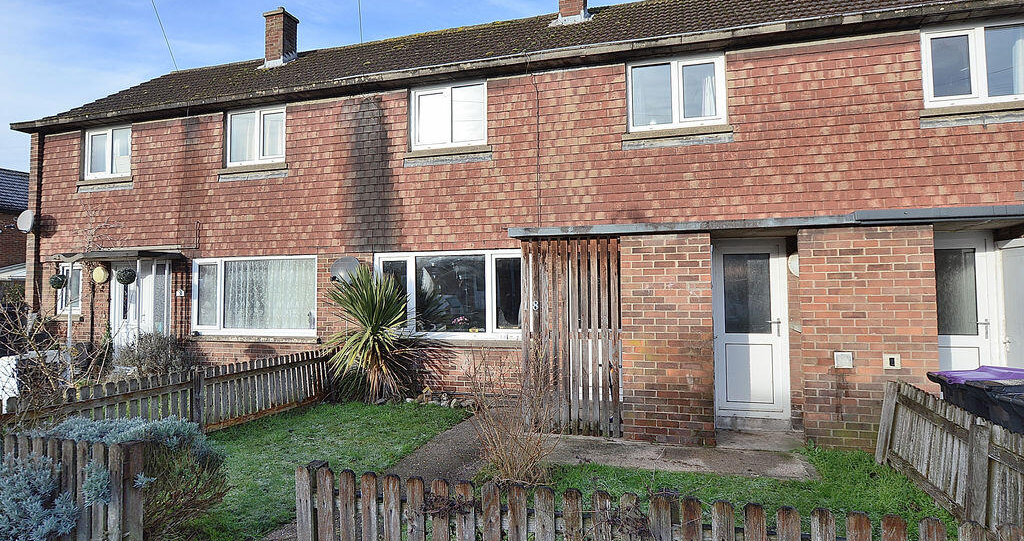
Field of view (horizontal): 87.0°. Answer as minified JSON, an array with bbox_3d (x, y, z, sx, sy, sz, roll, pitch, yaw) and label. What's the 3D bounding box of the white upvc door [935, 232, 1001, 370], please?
[{"bbox_3d":[4.744,0.629,5.841,0.870,2.100,0.090,-1,-3,15],"label":"white upvc door"}]

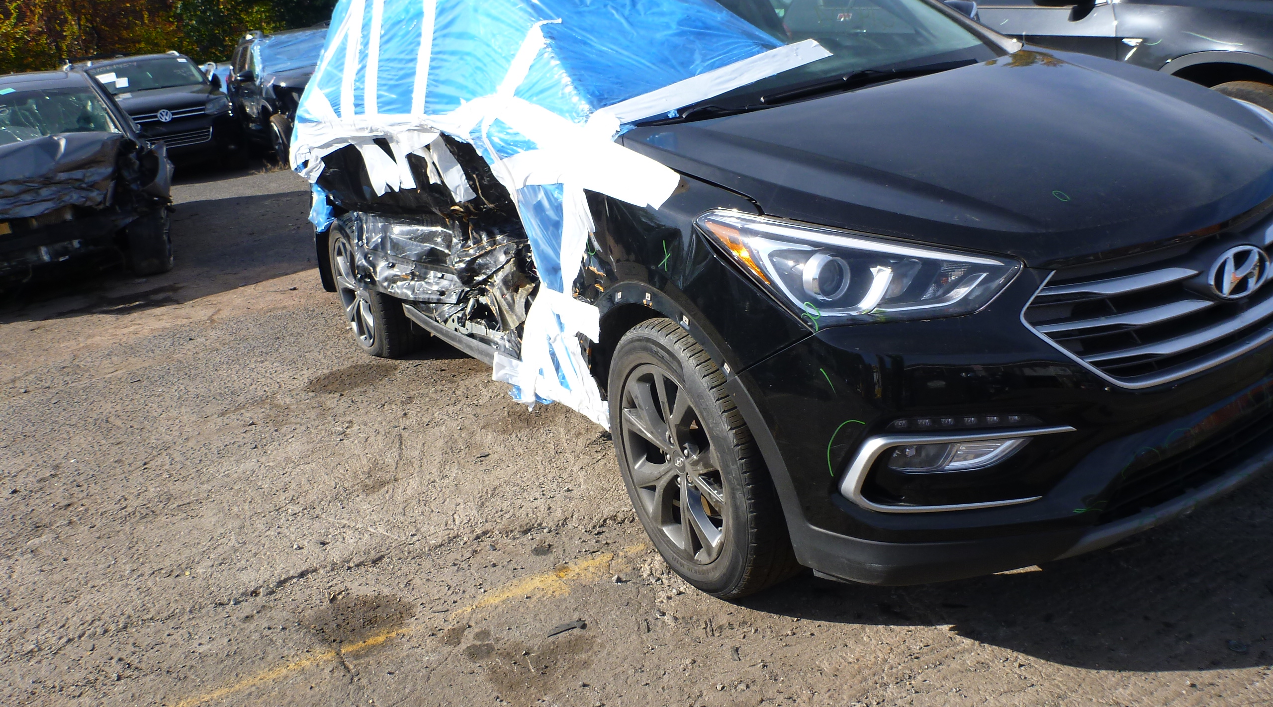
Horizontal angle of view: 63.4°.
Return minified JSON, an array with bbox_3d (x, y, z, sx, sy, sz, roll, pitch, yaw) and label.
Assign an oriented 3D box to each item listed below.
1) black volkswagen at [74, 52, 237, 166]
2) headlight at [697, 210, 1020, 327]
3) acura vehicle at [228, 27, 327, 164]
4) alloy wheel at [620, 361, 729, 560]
[{"bbox_3d":[-7.350,-3.630,15.550,2.000,1.730,4.800,-16,20,-26],"label":"black volkswagen"},{"bbox_3d":[0.440,-0.184,2.125,0.380,0.230,0.600,-17,20,-28],"label":"headlight"},{"bbox_3d":[-4.930,-3.980,15.600,2.000,1.740,4.820,-16,20,-25],"label":"acura vehicle"},{"bbox_3d":[0.155,0.259,2.594,0.200,0.520,0.520,-16,20,-25],"label":"alloy wheel"}]

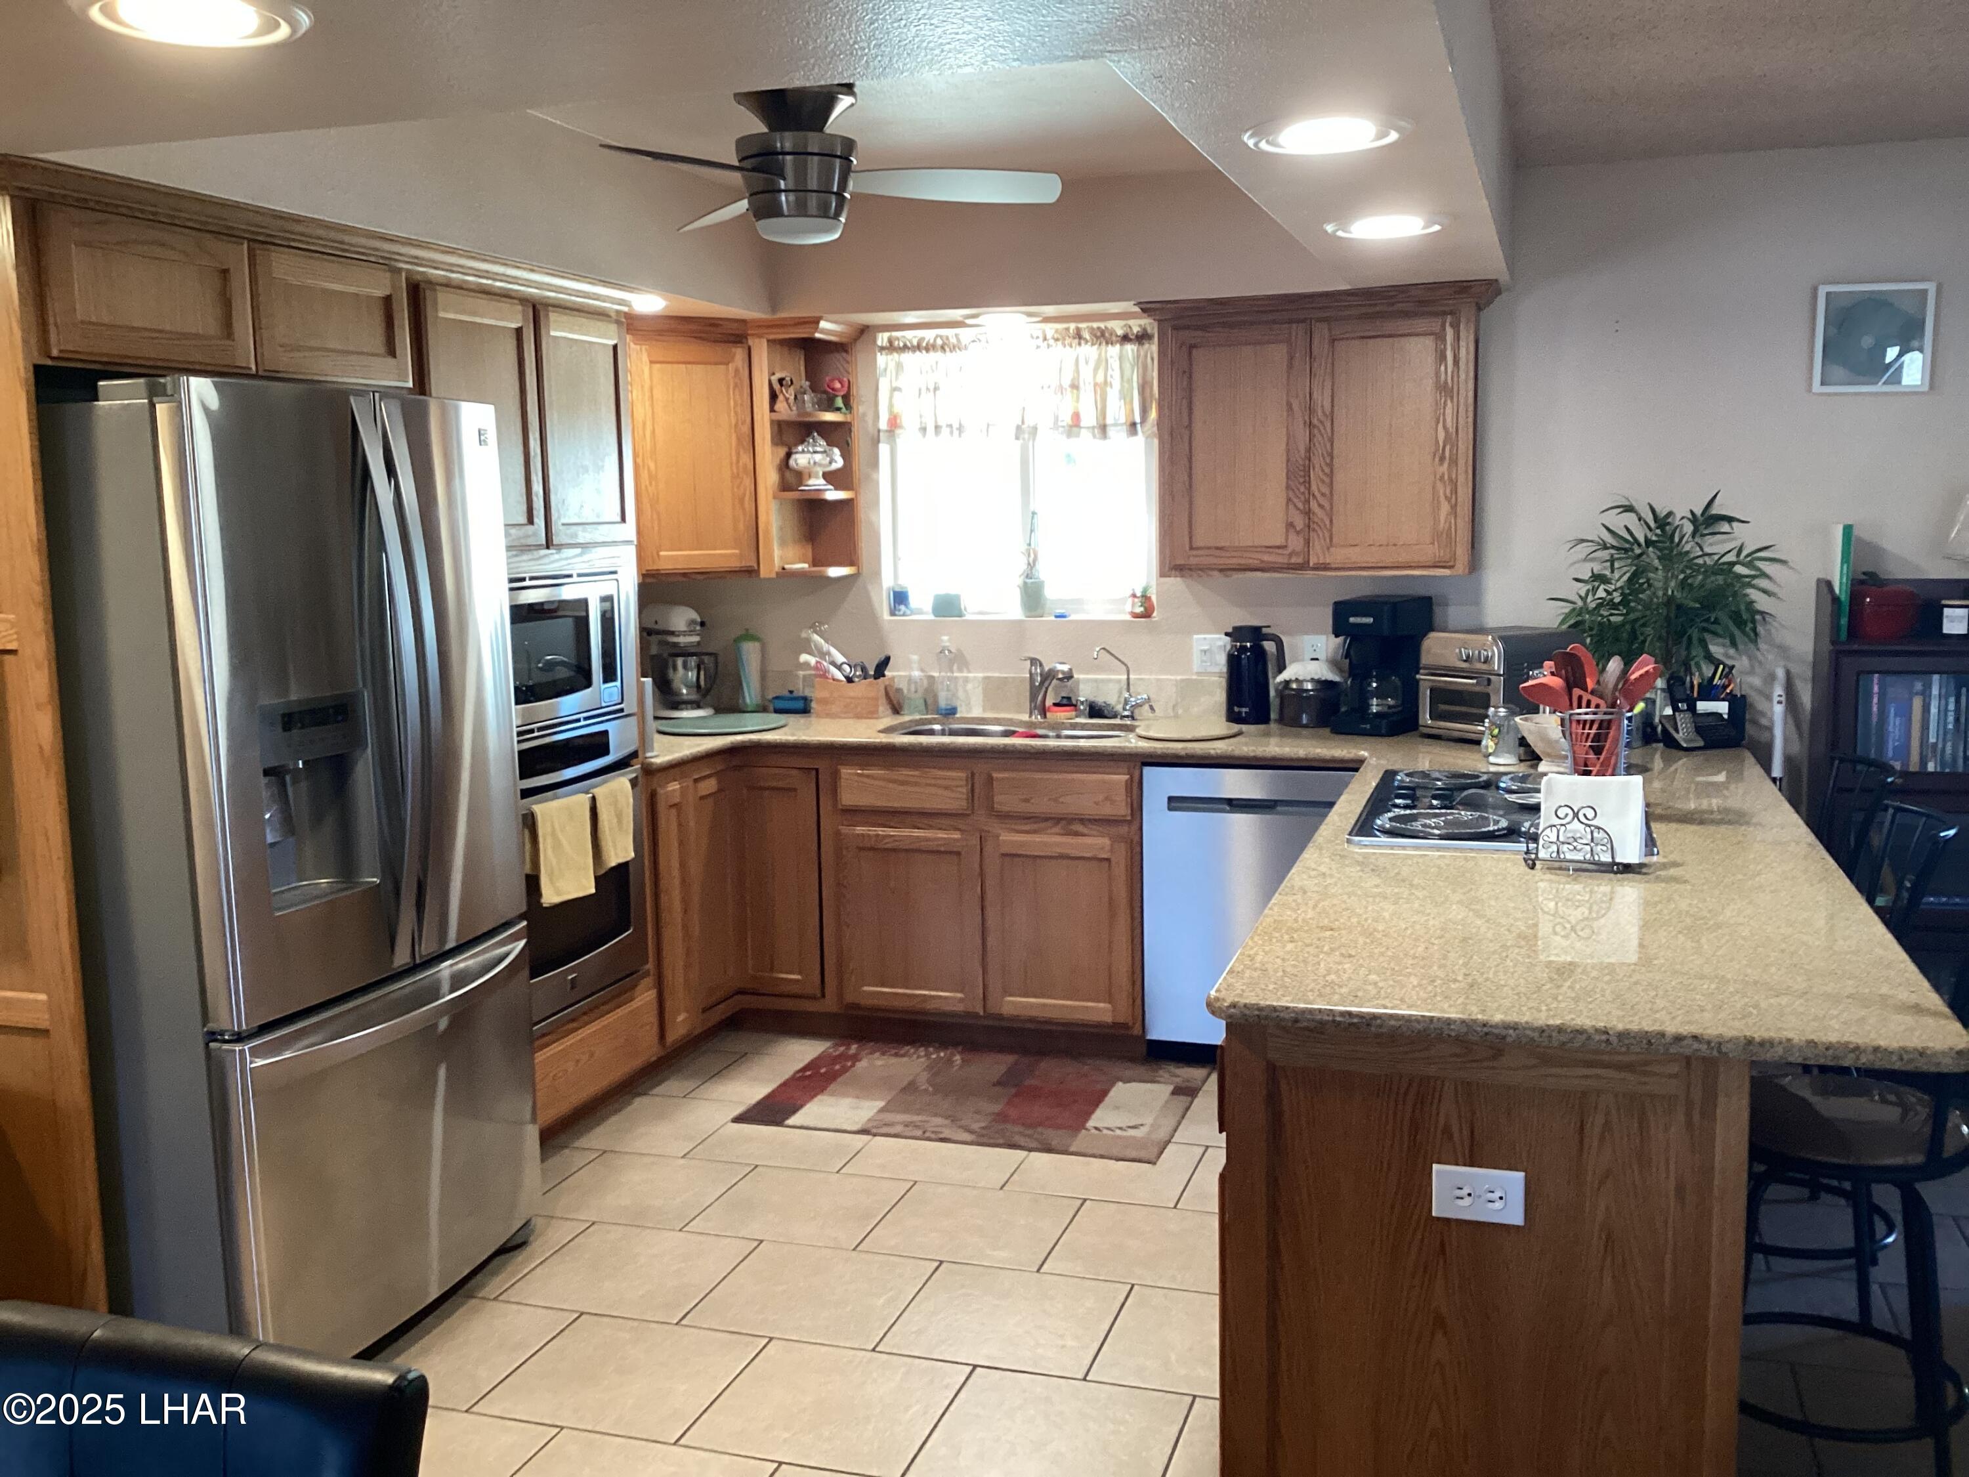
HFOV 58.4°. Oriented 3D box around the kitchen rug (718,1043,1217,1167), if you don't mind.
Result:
[{"bbox_3d":[-0.014,0.950,4.742,1.120,0.012,0.745,1,8,17],"label":"kitchen rug"}]

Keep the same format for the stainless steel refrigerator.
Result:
[{"bbox_3d":[-1.466,0.250,3.447,0.870,1.785,0.900,1,8,17],"label":"stainless steel refrigerator"}]

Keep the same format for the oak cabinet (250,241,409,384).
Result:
[{"bbox_3d":[-1.544,-0.830,3.544,0.600,0.245,0.480,1,8,17],"label":"oak cabinet"}]

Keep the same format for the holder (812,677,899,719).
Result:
[{"bbox_3d":[-0.405,-0.130,5.507,0.216,0.119,0.129,1,8,17],"label":"holder"}]

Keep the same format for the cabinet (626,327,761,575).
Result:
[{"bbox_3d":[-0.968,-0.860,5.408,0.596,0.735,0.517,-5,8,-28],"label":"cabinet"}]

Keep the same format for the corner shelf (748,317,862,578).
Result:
[{"bbox_3d":[-0.537,-0.881,5.398,0.238,0.765,0.318,1,8,17],"label":"corner shelf"}]

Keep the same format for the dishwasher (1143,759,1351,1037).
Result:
[{"bbox_3d":[0.811,0.438,5.042,0.602,0.810,0.610,1,8,17],"label":"dishwasher"}]

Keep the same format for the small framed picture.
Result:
[{"bbox_3d":[2.340,-1.051,4.635,0.280,0.280,0.025,1,8,17],"label":"small framed picture"}]

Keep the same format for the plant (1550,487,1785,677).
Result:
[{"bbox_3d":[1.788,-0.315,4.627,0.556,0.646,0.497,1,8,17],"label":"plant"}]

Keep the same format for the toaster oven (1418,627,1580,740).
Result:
[{"bbox_3d":[1.425,-0.149,4.801,0.350,0.295,0.320,-5,8,-29],"label":"toaster oven"}]

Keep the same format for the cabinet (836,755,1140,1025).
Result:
[{"bbox_3d":[0.074,0.396,5.282,0.935,0.770,0.625,1,8,17],"label":"cabinet"}]

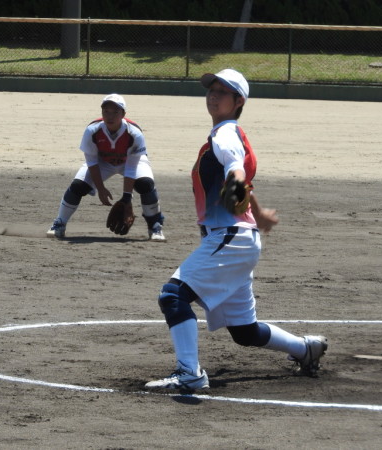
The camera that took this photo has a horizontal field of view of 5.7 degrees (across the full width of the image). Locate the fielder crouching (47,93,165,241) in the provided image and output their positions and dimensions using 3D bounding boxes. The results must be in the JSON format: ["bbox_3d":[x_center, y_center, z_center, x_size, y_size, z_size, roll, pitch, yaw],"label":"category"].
[{"bbox_3d":[-0.630,-0.437,28.500,0.890,1.100,0.780,2,3,12],"label":"fielder crouching"}]

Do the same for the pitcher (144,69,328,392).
[{"bbox_3d":[0.210,0.015,17.350,0.900,1.430,1.150,1,3,-10],"label":"pitcher"}]

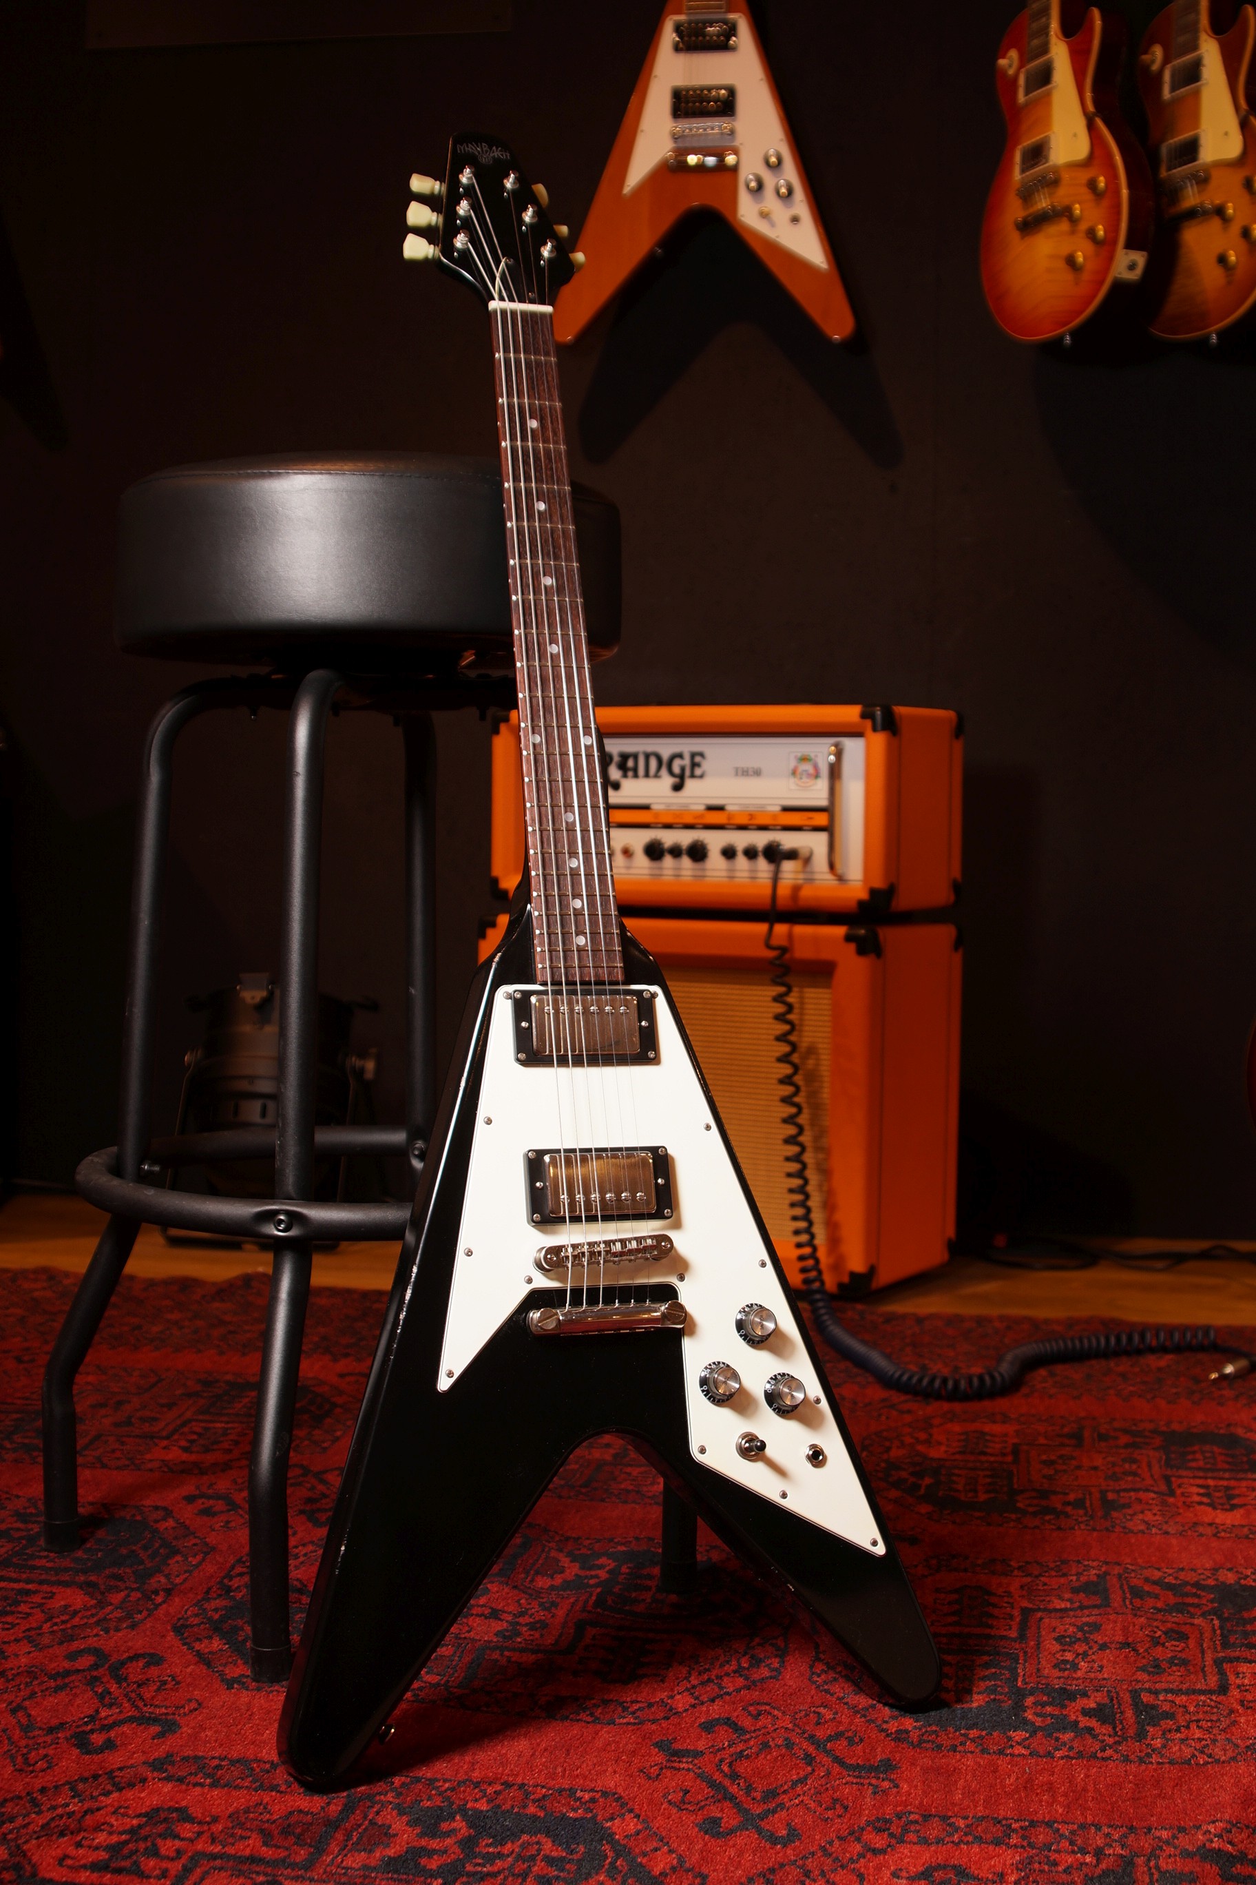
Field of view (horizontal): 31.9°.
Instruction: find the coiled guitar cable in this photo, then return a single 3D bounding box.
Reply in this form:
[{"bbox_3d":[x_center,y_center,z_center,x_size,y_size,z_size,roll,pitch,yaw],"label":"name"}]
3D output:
[{"bbox_3d":[0.410,0.160,2.319,0.520,0.530,0.500,1,3,0],"label":"coiled guitar cable"}]

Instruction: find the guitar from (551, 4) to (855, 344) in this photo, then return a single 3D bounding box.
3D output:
[{"bbox_3d":[0.108,-1.355,3.030,0.410,1.080,0.080,0,-4,7],"label":"guitar"}]

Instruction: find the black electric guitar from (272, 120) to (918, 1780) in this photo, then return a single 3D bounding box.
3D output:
[{"bbox_3d":[-0.046,-0.049,1.401,0.410,1.080,0.080,0,-15,-20],"label":"black electric guitar"}]

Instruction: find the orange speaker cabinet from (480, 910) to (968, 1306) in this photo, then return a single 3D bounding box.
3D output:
[{"bbox_3d":[0.115,0.182,2.811,0.547,0.445,0.285,2,3,29],"label":"orange speaker cabinet"}]

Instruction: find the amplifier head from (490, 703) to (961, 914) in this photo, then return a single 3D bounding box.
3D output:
[{"bbox_3d":[0.121,-0.163,2.760,0.547,0.252,0.232,2,3,29],"label":"amplifier head"}]

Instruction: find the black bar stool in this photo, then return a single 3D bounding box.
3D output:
[{"bbox_3d":[-0.187,0.051,1.577,0.420,0.800,0.420,1,3,0],"label":"black bar stool"}]

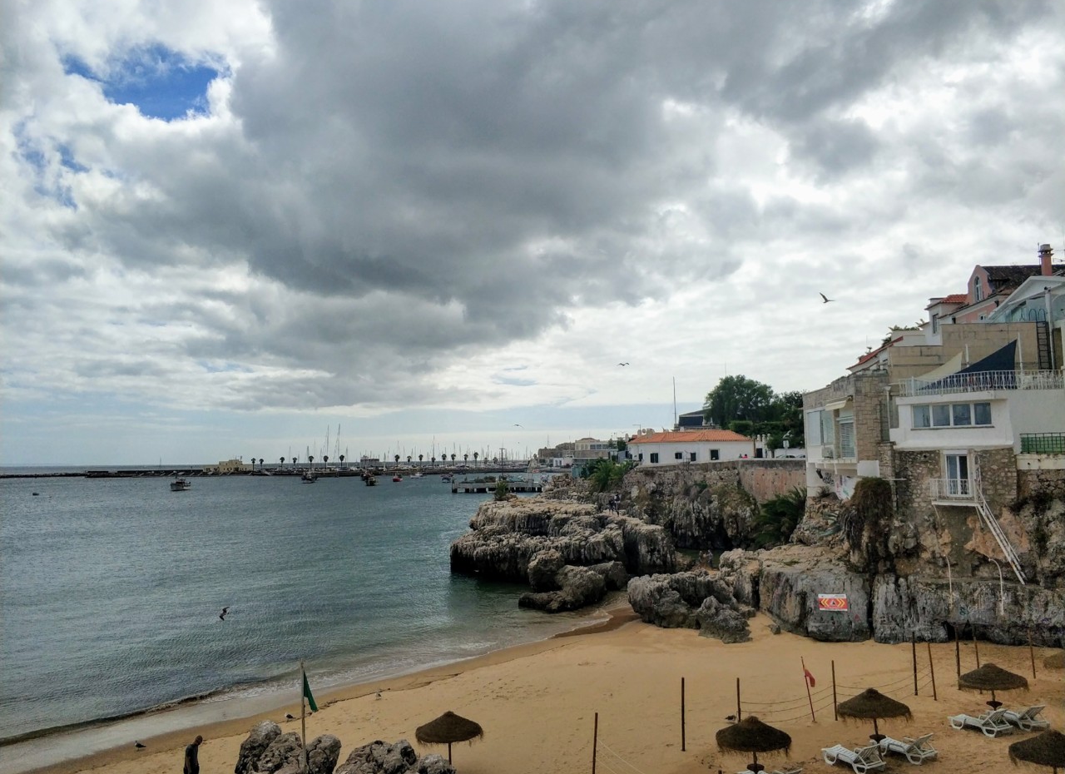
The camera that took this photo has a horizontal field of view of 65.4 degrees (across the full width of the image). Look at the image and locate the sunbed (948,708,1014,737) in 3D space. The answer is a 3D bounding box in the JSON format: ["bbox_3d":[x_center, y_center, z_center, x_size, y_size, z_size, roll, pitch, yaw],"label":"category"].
[{"bbox_3d":[12.948,9.588,24.014,0.690,0.780,1.790,2,-8,-25],"label":"sunbed"}]

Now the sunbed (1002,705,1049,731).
[{"bbox_3d":[14.333,9.638,24.523,0.690,0.780,1.790,1,-8,-17],"label":"sunbed"}]

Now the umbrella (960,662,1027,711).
[{"bbox_3d":[13.495,9.031,24.300,2.060,1.950,2.060,-5,-6,28],"label":"umbrella"}]

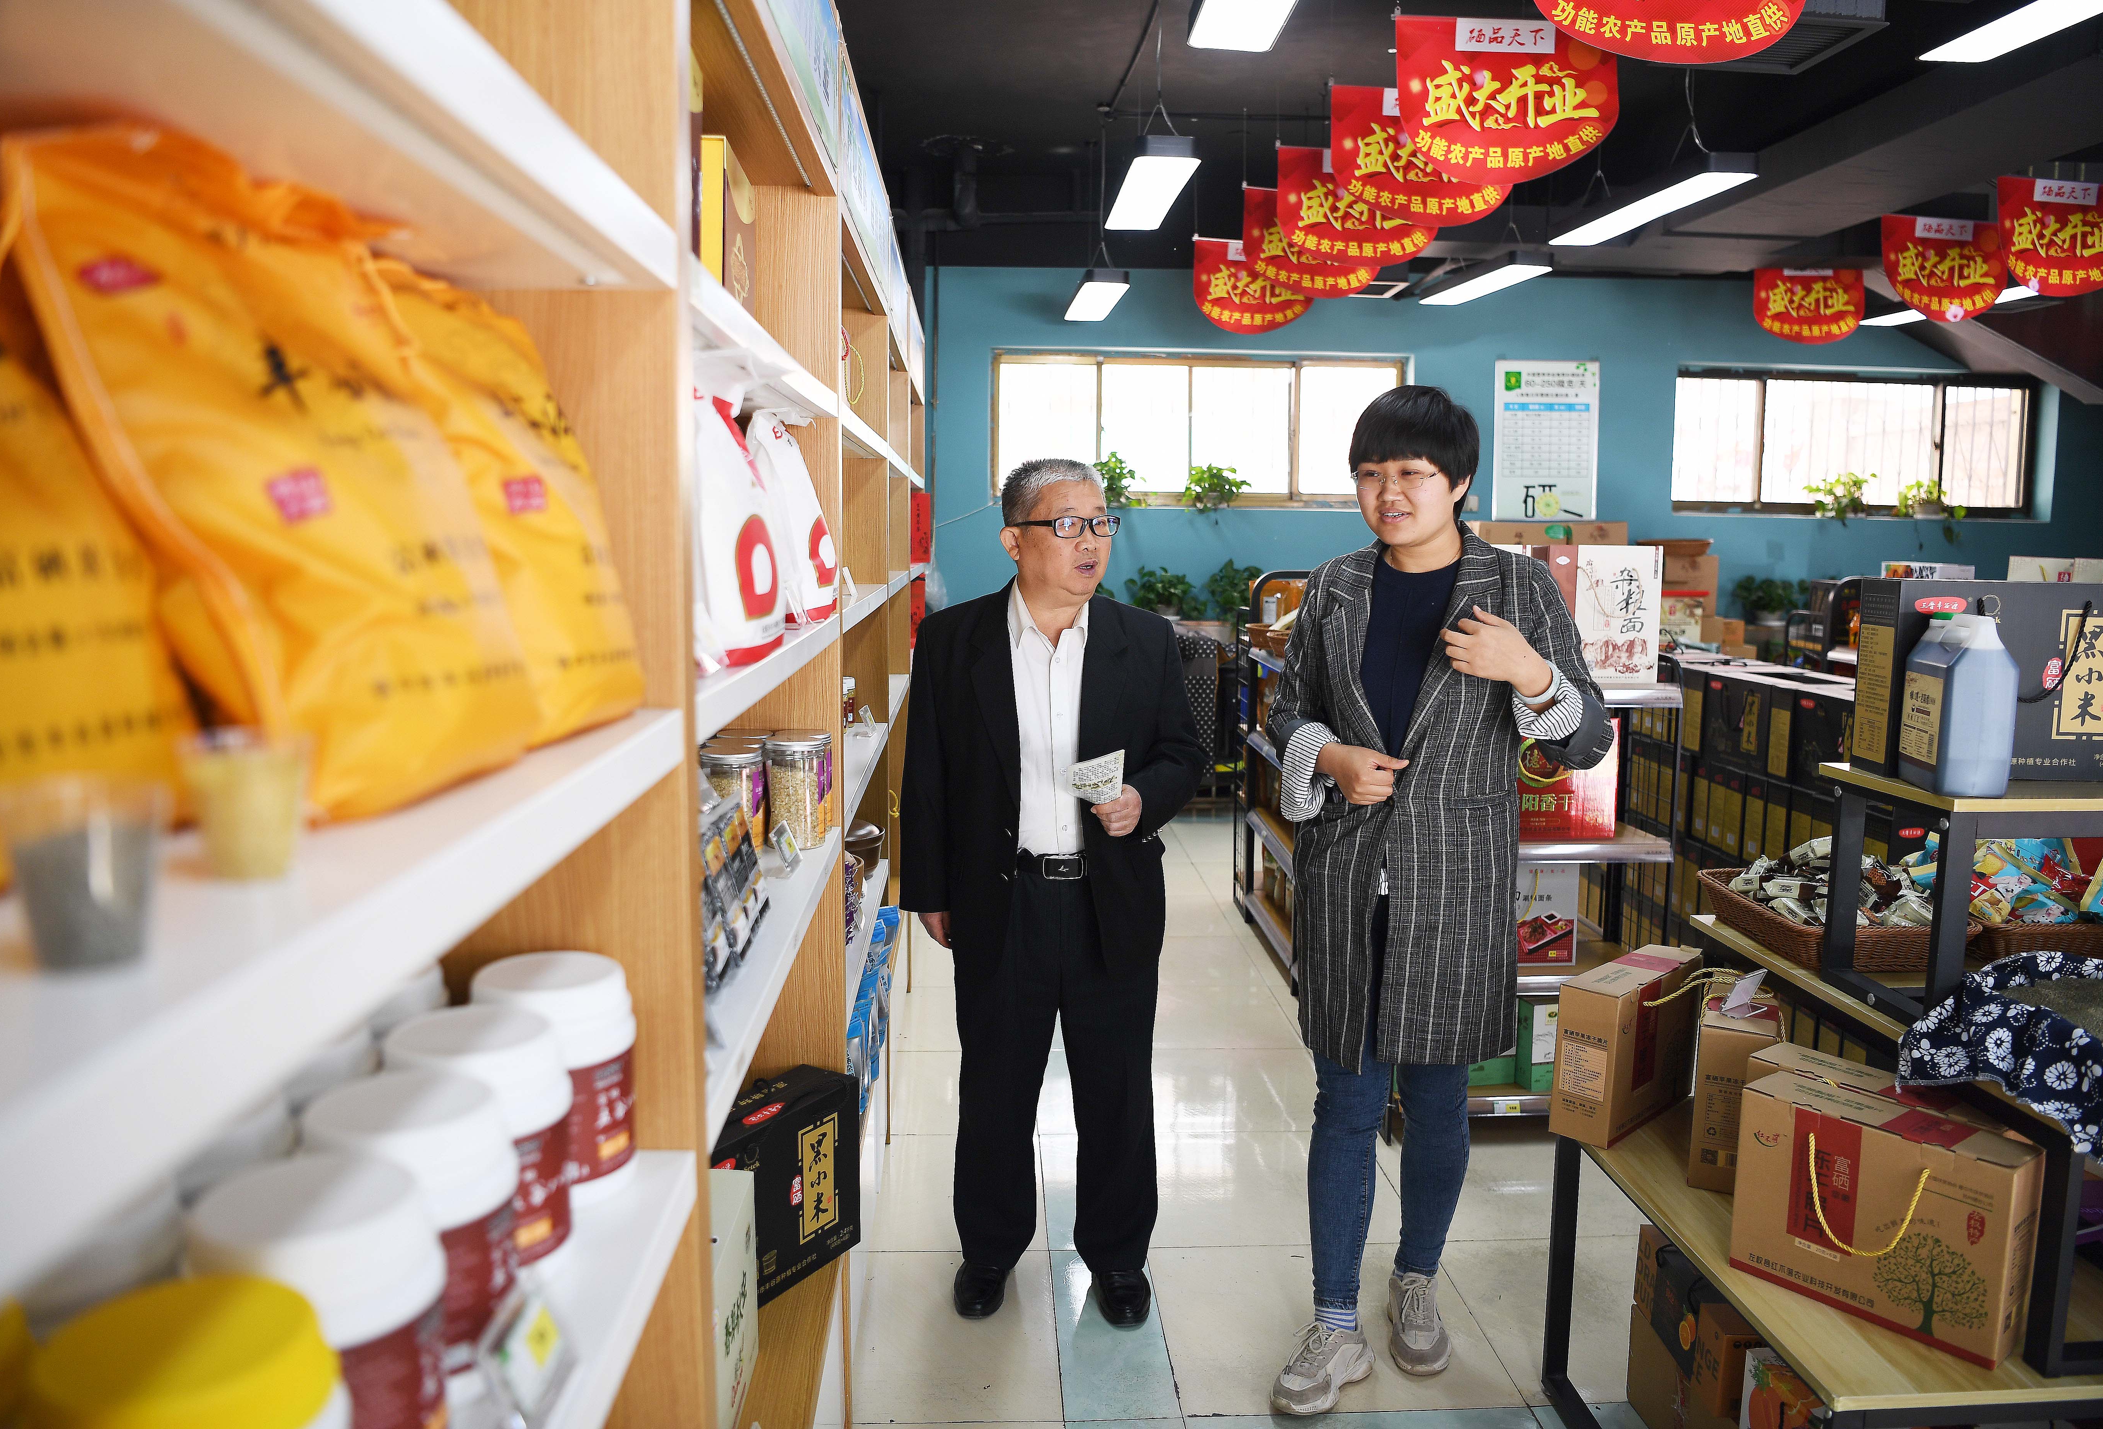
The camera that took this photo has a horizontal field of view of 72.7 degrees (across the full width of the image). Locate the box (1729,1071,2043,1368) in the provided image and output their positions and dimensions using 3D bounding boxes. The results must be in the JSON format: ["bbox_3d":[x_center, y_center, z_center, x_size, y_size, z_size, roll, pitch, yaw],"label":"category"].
[{"bbox_3d":[1.130,0.676,1.948,0.109,0.268,0.332,-5,9,-39],"label":"box"}]

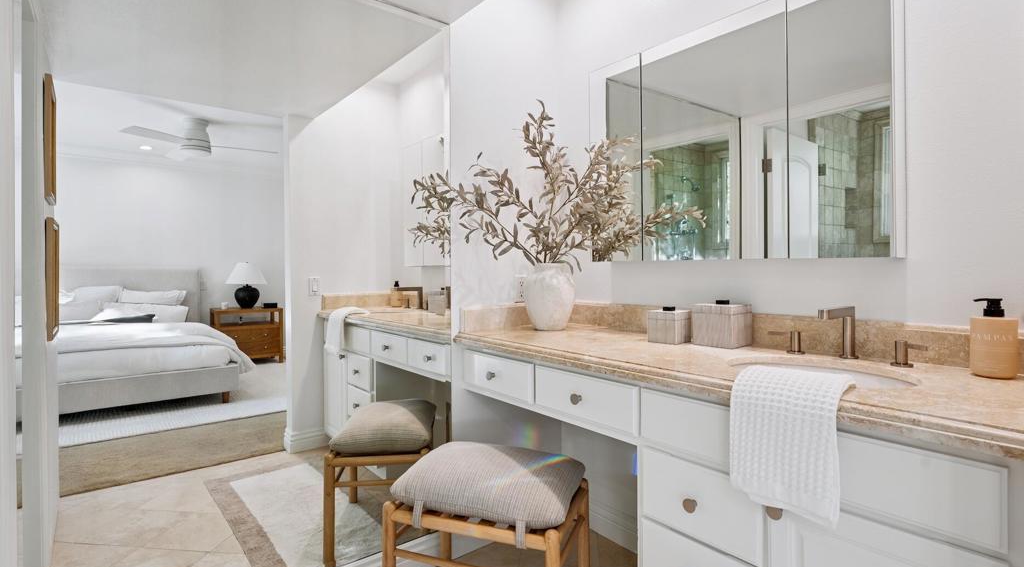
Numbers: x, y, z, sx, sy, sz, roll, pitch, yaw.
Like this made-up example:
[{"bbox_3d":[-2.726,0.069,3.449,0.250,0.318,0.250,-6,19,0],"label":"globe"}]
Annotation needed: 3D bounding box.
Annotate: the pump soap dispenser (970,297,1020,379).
[{"bbox_3d":[1.091,0.121,1.092,0.080,0.170,0.078,1,2,35],"label":"pump soap dispenser"}]

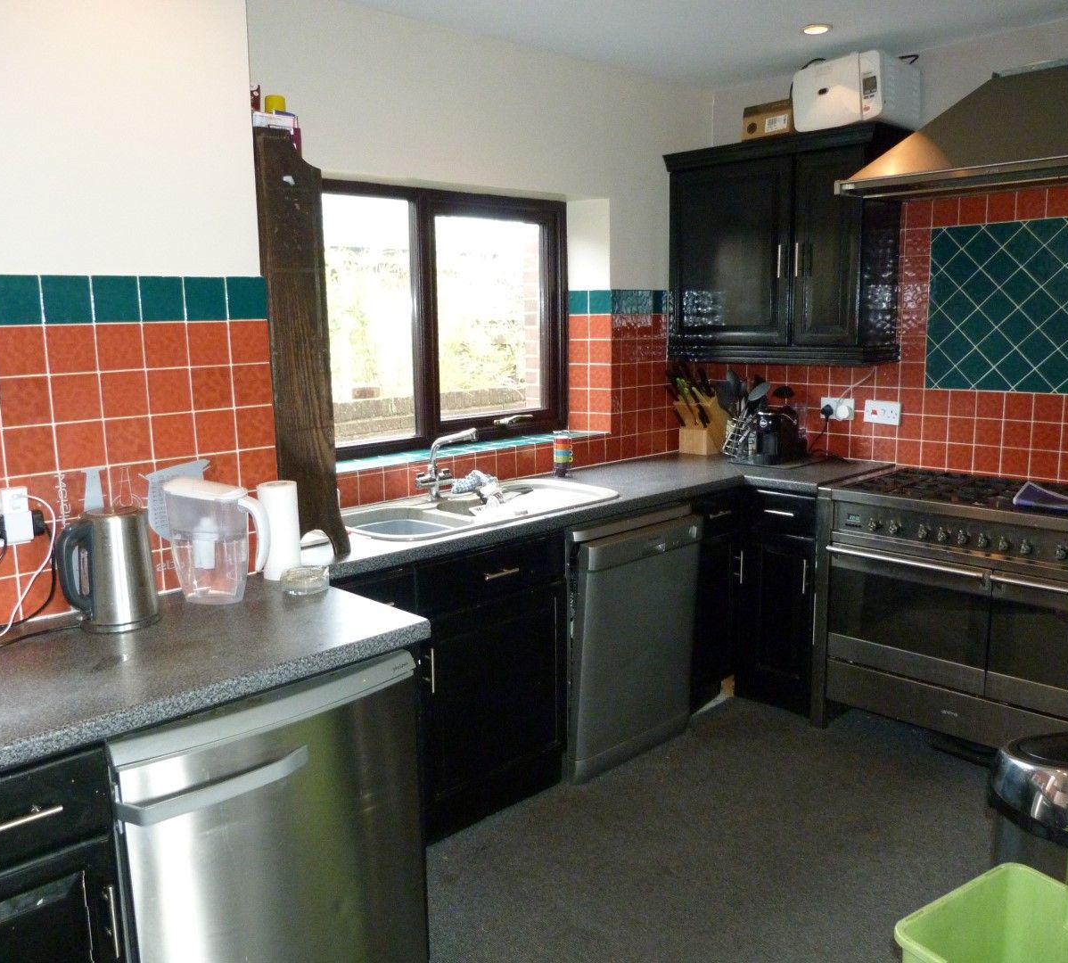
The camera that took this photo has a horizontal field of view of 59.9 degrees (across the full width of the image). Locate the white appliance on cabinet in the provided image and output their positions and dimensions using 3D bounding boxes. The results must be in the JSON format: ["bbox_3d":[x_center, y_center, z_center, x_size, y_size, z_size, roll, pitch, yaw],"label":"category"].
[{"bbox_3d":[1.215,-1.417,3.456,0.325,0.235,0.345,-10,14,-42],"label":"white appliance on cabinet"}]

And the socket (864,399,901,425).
[{"bbox_3d":[1.414,-0.278,3.757,0.015,0.087,0.147,-10,14,-43],"label":"socket"}]

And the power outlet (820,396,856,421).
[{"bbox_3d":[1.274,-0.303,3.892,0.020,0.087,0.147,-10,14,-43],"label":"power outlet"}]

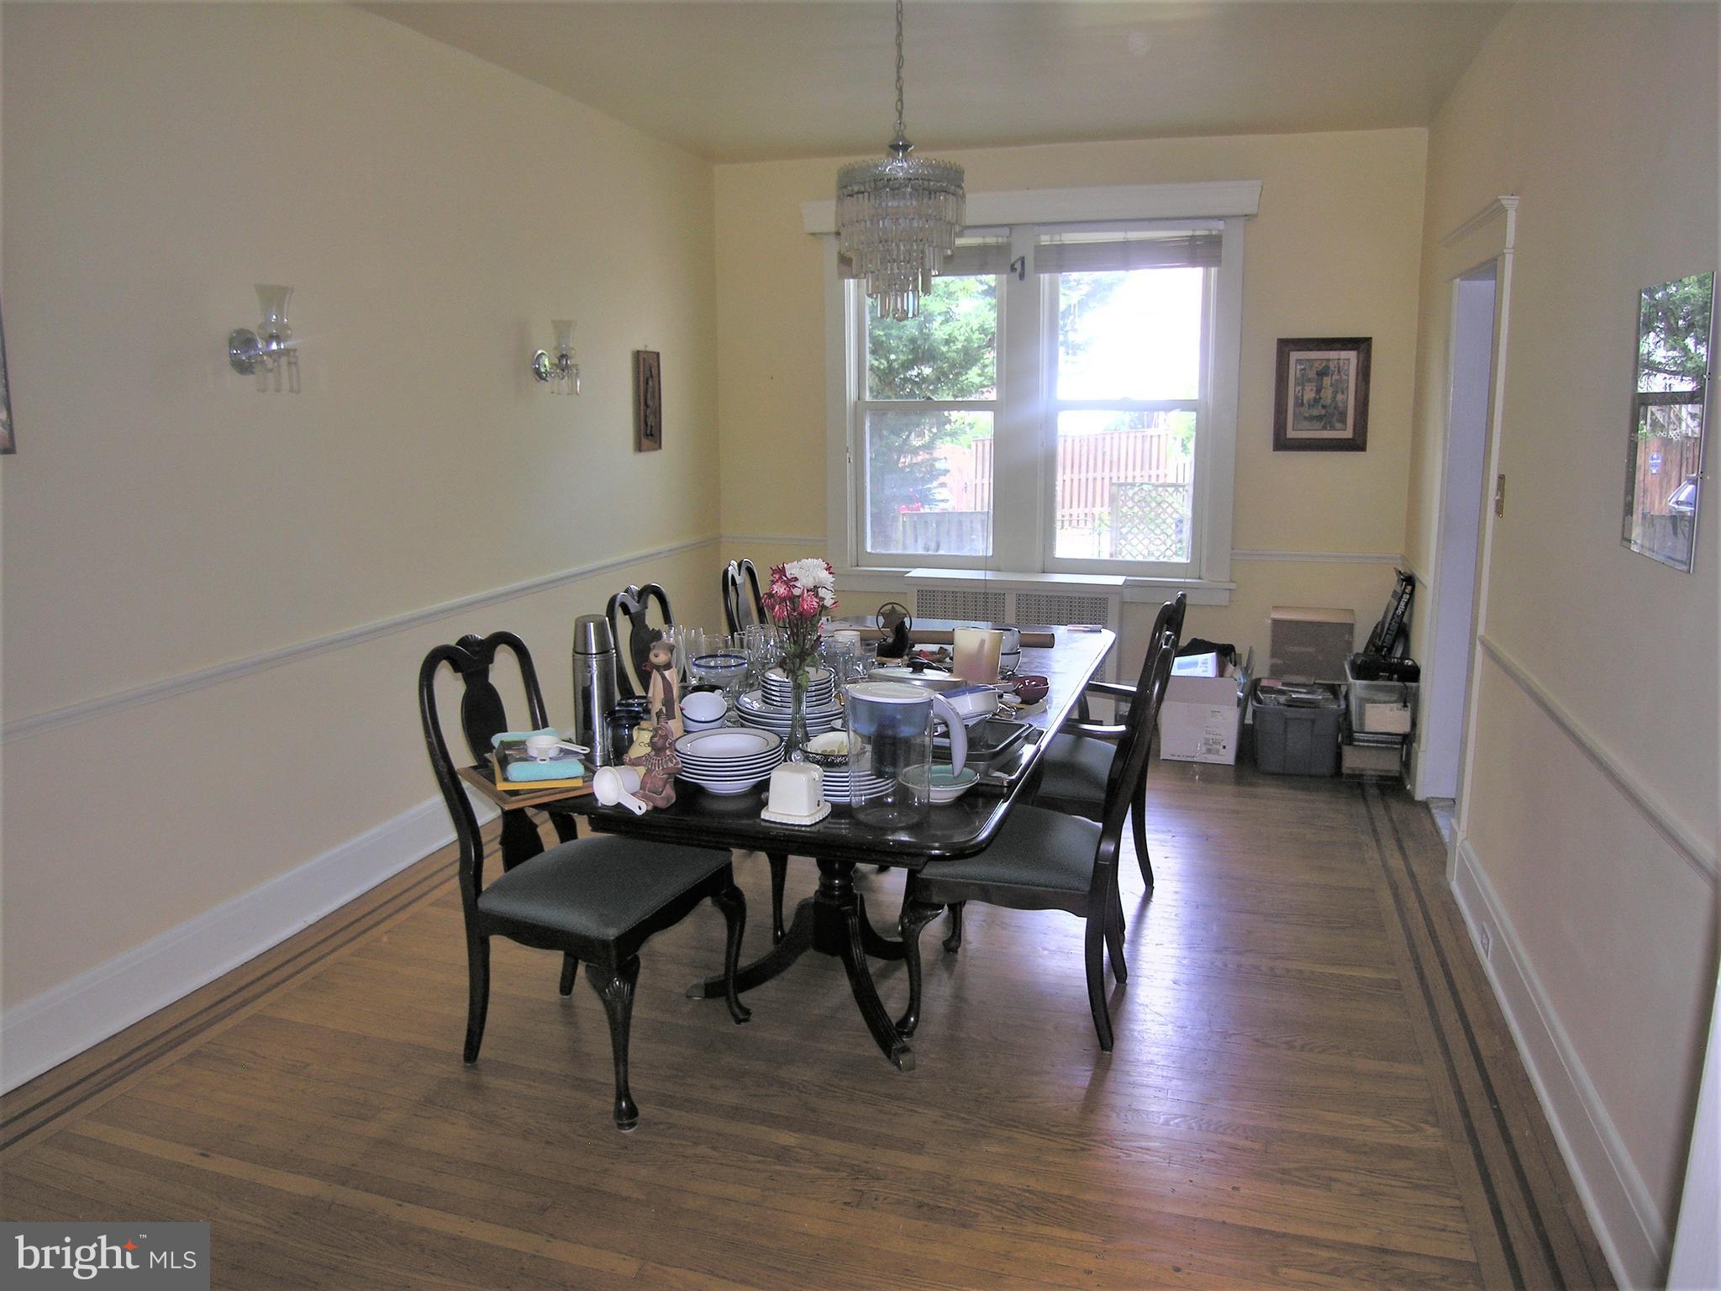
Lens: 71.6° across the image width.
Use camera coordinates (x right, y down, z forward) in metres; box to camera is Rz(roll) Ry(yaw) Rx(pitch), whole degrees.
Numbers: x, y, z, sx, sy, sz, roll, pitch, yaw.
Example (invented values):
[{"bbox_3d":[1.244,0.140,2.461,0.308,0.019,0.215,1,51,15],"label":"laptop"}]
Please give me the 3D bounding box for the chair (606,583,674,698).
[{"bbox_3d":[-0.434,0.318,3.688,0.608,1.006,0.531,3,12,19],"label":"chair"}]

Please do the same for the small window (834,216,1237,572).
[{"bbox_3d":[0.834,-1.233,5.997,2.040,1.840,0.120,3,12,17],"label":"small window"}]

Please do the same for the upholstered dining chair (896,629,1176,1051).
[{"bbox_3d":[0.457,0.445,3.005,0.608,1.009,0.531,3,12,17],"label":"upholstered dining chair"}]

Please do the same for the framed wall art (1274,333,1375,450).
[{"bbox_3d":[2.160,-1.173,5.582,0.420,0.521,0.030,3,12,17],"label":"framed wall art"}]

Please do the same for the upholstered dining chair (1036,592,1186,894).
[{"bbox_3d":[0.649,0.322,3.603,0.608,1.012,0.578,4,12,22],"label":"upholstered dining chair"}]

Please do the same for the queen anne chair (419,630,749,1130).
[{"bbox_3d":[-0.680,0.502,2.903,0.609,1.032,0.562,5,12,24],"label":"queen anne chair"}]

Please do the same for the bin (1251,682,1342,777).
[{"bbox_3d":[1.951,0.363,5.367,0.374,0.305,0.518,3,12,17],"label":"bin"}]

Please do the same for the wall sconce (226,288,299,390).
[{"bbox_3d":[-1.654,-0.852,3.309,0.155,0.290,0.125,3,12,17],"label":"wall sconce"}]

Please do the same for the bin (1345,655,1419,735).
[{"bbox_3d":[2.286,0.224,5.284,0.276,0.242,0.471,3,12,17],"label":"bin"}]

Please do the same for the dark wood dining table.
[{"bbox_3d":[0.076,0.499,3.418,1.052,0.747,2.292,3,12,17],"label":"dark wood dining table"}]

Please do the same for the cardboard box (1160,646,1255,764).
[{"bbox_3d":[1.591,0.285,5.557,0.353,0.389,0.502,3,12,17],"label":"cardboard box"}]

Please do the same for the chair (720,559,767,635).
[{"bbox_3d":[-0.162,0.210,4.354,0.609,1.032,0.562,2,12,12],"label":"chair"}]

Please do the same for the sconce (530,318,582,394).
[{"bbox_3d":[-1.214,-1.150,4.785,0.192,0.287,0.126,3,12,17],"label":"sconce"}]

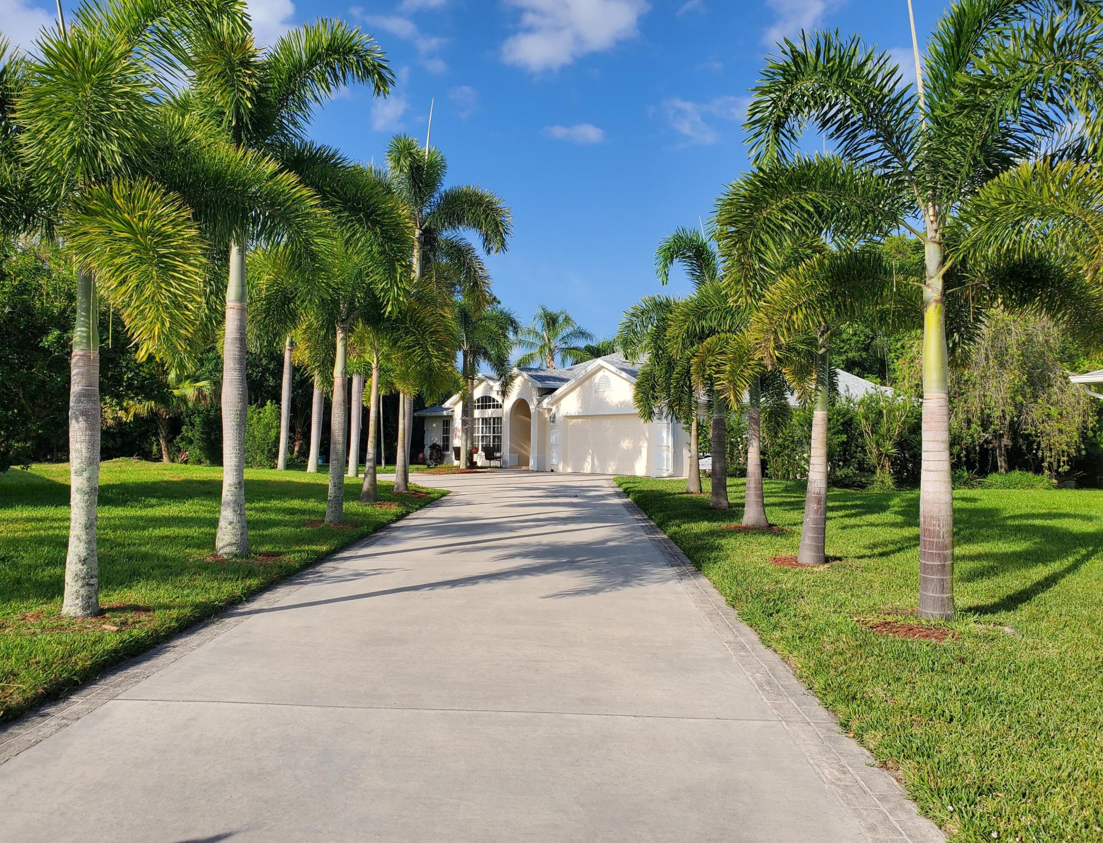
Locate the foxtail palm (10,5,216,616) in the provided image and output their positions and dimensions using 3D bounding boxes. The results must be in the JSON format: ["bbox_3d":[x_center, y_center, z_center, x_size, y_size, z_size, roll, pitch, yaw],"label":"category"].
[{"bbox_3d":[-3.975,-1.003,7.200,2.750,5.300,2.700,0,-1,0],"label":"foxtail palm"}]

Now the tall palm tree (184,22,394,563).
[{"bbox_3d":[-3.488,-1.769,10.800,3.000,6.900,3.000,0,-1,0],"label":"tall palm tree"}]

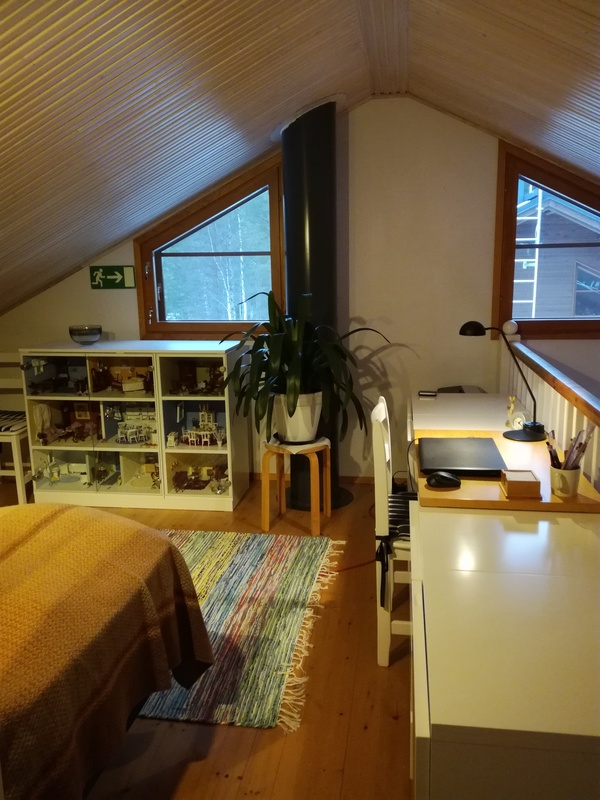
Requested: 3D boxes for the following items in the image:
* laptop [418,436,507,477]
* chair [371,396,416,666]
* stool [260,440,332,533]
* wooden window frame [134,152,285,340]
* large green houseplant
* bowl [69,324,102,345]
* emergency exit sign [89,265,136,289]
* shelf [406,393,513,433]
[{"bbox_3d":[0.514,0.184,1.992,0.250,0.026,0.355,1,12,9],"label":"laptop"},{"bbox_3d":[0.512,0.430,2.199,0.510,0.910,0.430,1,12,9],"label":"chair"},{"bbox_3d":[-0.012,0.448,3.305,0.360,0.450,0.360,-1,12,0],"label":"stool"},{"bbox_3d":[-0.548,-0.921,3.853,0.980,1.100,0.100,1,12,9],"label":"wooden window frame"},{"bbox_3d":[0.010,-0.152,3.144,0.840,0.780,0.740,1,12,9],"label":"large green houseplant"},{"bbox_3d":[-1.353,-0.407,3.929,0.225,0.105,0.225,-1,12,0],"label":"bowl"},{"bbox_3d":[-1.190,-0.777,3.959,0.300,0.145,0.015,1,12,9],"label":"emergency exit sign"},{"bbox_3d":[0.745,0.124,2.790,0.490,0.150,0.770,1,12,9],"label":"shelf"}]

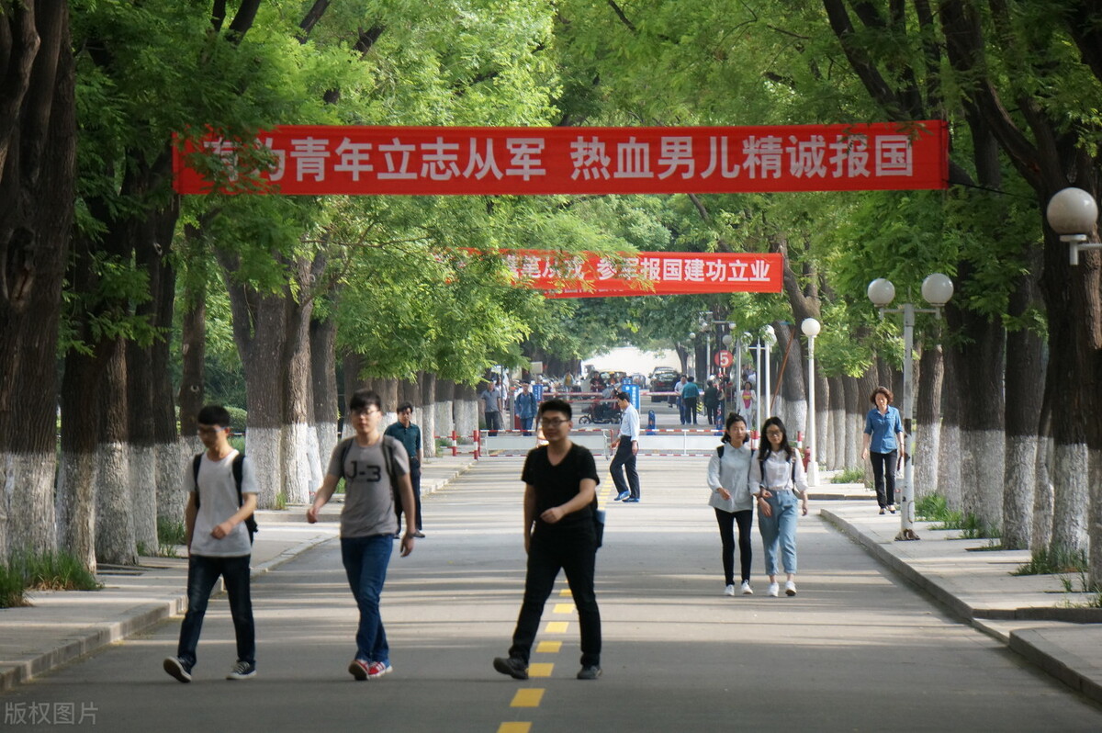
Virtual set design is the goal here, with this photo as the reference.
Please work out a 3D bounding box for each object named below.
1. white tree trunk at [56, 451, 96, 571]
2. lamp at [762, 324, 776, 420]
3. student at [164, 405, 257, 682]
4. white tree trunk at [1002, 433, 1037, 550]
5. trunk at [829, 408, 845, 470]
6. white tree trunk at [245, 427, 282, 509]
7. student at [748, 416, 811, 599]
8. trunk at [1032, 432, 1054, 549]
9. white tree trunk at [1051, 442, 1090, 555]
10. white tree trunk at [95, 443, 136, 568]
[{"bbox_3d":[-4.265,1.302,72.466,0.362,1.094,0.351,0,0,0],"label":"white tree trunk"},{"bbox_3d":[4.495,0.524,167.480,0.310,2.750,0.310,0,0,0],"label":"lamp"},{"bbox_3d":[-2.149,1.117,51.000,0.520,1.752,0.600,0,0,30],"label":"student"},{"bbox_3d":[4.730,1.267,81.620,0.352,1.167,0.342,0,0,0],"label":"white tree trunk"},{"bbox_3d":[5.164,1.314,145.763,0.298,1.101,0.289,0,0,0],"label":"trunk"},{"bbox_3d":[-4.047,1.433,113.500,0.460,1.170,0.460,0,0,0],"label":"white tree trunk"},{"bbox_3d":[2.077,1.279,73.500,0.520,1.630,0.400,0,0,5],"label":"student"},{"bbox_3d":[4.855,1.271,79.570,0.280,1.160,0.280,0,0,0],"label":"trunk"},{"bbox_3d":[4.863,1.283,75.470,0.370,1.130,0.370,0,0,0],"label":"white tree trunk"},{"bbox_3d":[-4.067,1.275,75.514,0.394,1.149,0.382,0,0,0],"label":"white tree trunk"}]

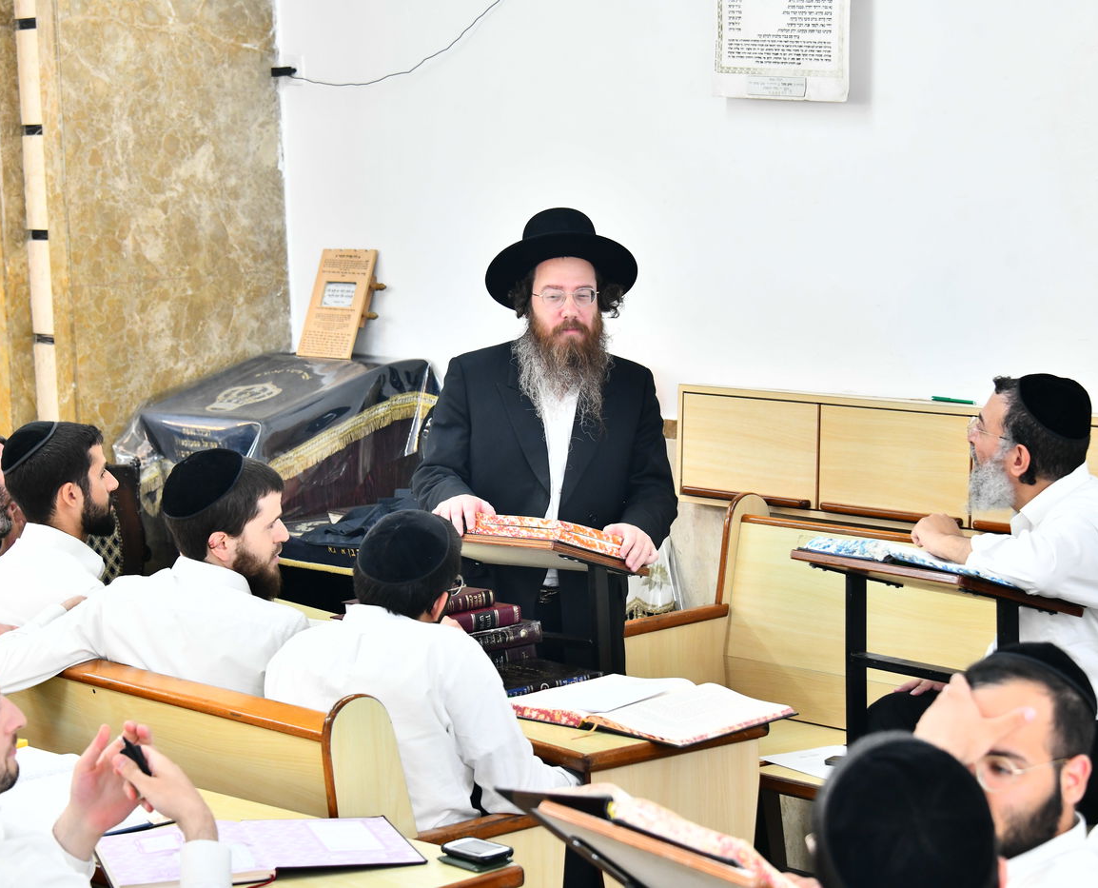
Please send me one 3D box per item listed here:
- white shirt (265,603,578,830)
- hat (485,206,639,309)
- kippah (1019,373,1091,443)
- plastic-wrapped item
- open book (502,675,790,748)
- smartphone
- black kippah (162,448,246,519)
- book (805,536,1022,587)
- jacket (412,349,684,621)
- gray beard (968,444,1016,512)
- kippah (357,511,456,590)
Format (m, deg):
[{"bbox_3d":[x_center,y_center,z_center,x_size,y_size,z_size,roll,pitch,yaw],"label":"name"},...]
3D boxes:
[{"bbox_3d":[-0.215,0.478,4.420,0.480,0.540,0.380,5,8,38],"label":"white shirt"},{"bbox_3d":[0.028,-0.420,5.870,0.335,0.140,0.360,-3,-24,0],"label":"hat"},{"bbox_3d":[0.945,-0.072,4.950,0.170,0.075,0.170,39,10,-5],"label":"kippah"},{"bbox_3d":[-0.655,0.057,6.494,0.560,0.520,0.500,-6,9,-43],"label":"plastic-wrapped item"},{"bbox_3d":[0.188,0.480,5.010,0.470,0.050,0.370,5,8,38],"label":"open book"},{"bbox_3d":[-0.104,0.589,3.835,0.066,0.014,0.100,-6,9,-43],"label":"smartphone"},{"bbox_3d":[-0.608,0.060,4.650,0.165,0.070,0.165,-36,24,-12],"label":"black kippah"},{"bbox_3d":[0.735,0.234,5.113,0.290,0.050,0.420,14,-4,-41],"label":"book"},{"bbox_3d":[-0.010,0.140,5.830,0.580,0.740,0.400,-1,7,7],"label":"jacket"},{"bbox_3d":[0.804,0.064,4.850,0.105,0.125,0.130,9,9,19],"label":"gray beard"},{"bbox_3d":[-0.239,0.151,4.300,0.160,0.065,0.160,-7,44,7],"label":"kippah"}]

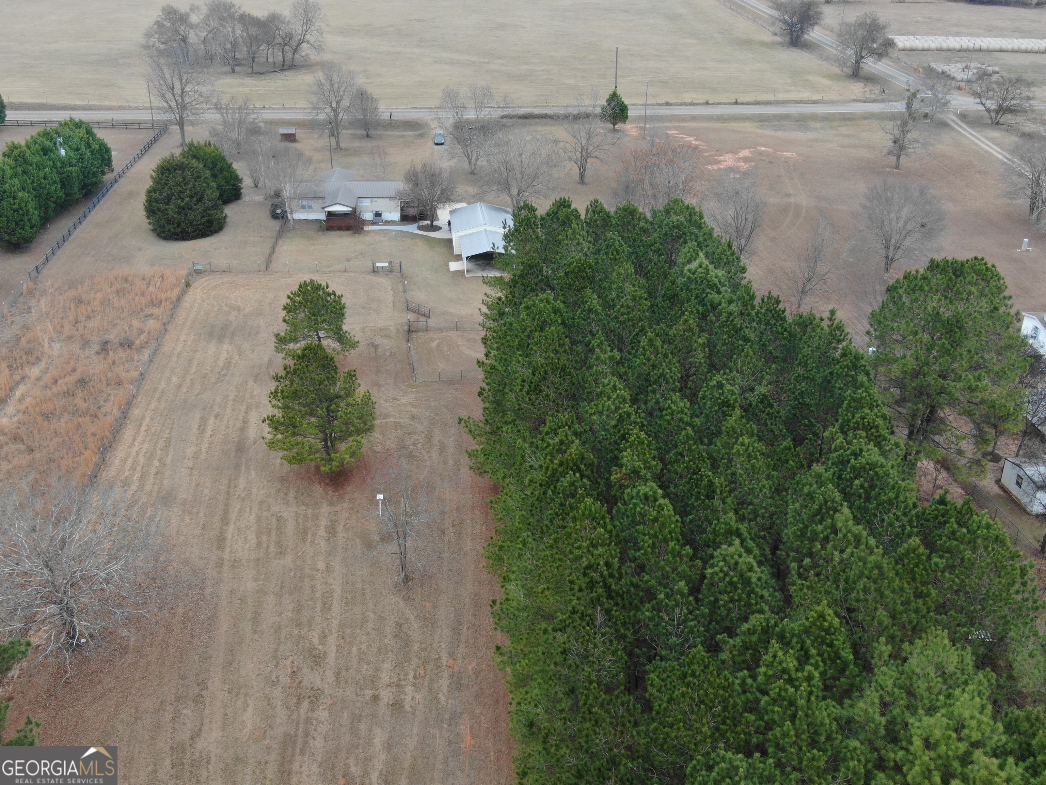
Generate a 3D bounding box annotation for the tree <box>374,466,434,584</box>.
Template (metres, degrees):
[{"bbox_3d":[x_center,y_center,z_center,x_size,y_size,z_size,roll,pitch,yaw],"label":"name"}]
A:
[{"bbox_3d":[-7.541,8.420,67.043,4.184,8.726,4.058,0,26,0],"label":"tree"}]

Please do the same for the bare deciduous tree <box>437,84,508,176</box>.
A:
[{"bbox_3d":[-7.582,-39.635,159.798,10.843,13.361,10.518,0,26,0],"label":"bare deciduous tree"}]

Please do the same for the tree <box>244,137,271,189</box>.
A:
[{"bbox_3d":[-38.355,-33.407,153.372,3.909,7.458,3.792,0,26,0],"label":"tree"}]

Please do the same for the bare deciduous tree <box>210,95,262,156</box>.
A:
[{"bbox_3d":[-46.105,-42.882,169.967,8.401,9.768,8.149,0,26,0],"label":"bare deciduous tree"}]

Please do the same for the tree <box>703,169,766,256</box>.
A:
[{"bbox_3d":[25.011,-21.070,125.345,7.433,10.752,7.210,0,26,0],"label":"tree"}]

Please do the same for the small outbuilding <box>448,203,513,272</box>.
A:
[{"bbox_3d":[-4.470,-18.110,124.100,7.600,3.800,17.000,-2,26,-5],"label":"small outbuilding"}]

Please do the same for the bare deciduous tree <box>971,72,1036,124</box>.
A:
[{"bbox_3d":[87.080,-53.220,192.380,11.730,9.130,11.380,0,25,0],"label":"bare deciduous tree"}]

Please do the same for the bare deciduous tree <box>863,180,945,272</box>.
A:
[{"bbox_3d":[43.144,-18.748,120.311,9.629,11.236,9.341,0,26,0],"label":"bare deciduous tree"}]

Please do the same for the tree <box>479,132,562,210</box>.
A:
[{"bbox_3d":[-0.320,-28.190,137.190,10.690,10.760,10.370,0,25,0],"label":"tree"}]

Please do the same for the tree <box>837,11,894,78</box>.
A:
[{"bbox_3d":[77.316,-78.492,239.215,13.090,14.259,12.697,0,26,0],"label":"tree"}]

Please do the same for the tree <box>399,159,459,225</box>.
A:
[{"bbox_3d":[-11.880,-24.880,132.840,7.280,8.450,7.060,0,25,0],"label":"tree"}]

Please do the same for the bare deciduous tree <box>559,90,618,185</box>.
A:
[{"bbox_3d":[9.611,-37.333,154.949,9.077,13.706,8.805,0,26,0],"label":"bare deciduous tree"}]

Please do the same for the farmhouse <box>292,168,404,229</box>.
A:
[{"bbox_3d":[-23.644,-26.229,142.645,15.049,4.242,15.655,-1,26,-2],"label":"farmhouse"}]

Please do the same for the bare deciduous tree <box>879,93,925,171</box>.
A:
[{"bbox_3d":[58.913,-40.630,164.466,7.349,11.851,7.128,0,26,0],"label":"bare deciduous tree"}]

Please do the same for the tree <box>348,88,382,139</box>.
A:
[{"bbox_3d":[-26.830,-47.540,180.270,5.710,8.400,5.530,0,25,0],"label":"tree"}]

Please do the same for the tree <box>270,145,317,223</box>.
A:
[{"bbox_3d":[-28.940,-26.040,133.220,5.860,10.060,5.680,0,25,0],"label":"tree"}]

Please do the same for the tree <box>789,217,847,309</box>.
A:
[{"bbox_3d":[29.690,-12.950,106.880,5.850,9.590,5.680,0,25,0],"label":"tree"}]

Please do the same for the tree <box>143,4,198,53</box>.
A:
[{"bbox_3d":[-85.310,-86.990,256.430,13.460,13.570,13.050,0,25,0],"label":"tree"}]

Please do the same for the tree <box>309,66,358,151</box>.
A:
[{"bbox_3d":[-30.520,-46.000,170.830,8.040,13.700,7.800,0,25,0],"label":"tree"}]

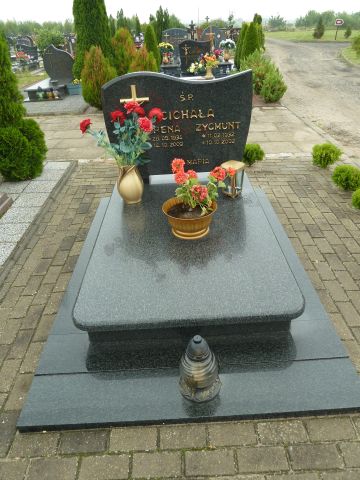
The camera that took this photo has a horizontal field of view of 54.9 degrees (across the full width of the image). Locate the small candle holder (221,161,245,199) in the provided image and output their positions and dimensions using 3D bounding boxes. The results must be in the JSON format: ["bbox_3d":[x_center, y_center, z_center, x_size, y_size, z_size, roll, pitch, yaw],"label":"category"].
[{"bbox_3d":[0.400,-0.452,2.597,0.125,0.230,0.125,25,44,37],"label":"small candle holder"}]

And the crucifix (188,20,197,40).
[{"bbox_3d":[0.434,-7.244,11.995,0.260,0.620,0.090,-3,32,0],"label":"crucifix"}]

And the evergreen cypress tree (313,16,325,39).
[{"bbox_3d":[10.412,-16.027,26.183,0.870,1.430,0.870,-3,32,0],"label":"evergreen cypress tree"}]

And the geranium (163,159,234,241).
[{"bbox_3d":[0.102,-0.267,2.155,0.430,0.450,0.360,-4,33,1],"label":"geranium"}]

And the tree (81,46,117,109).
[{"bbox_3d":[-1.675,-3.350,7.132,0.780,1.100,0.780,-3,32,0],"label":"tree"}]

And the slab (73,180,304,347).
[{"bbox_3d":[0.029,-0.005,2.359,1.130,0.210,1.695,-4,33,1],"label":"slab"}]

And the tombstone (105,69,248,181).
[{"bbox_3d":[-0.006,-0.886,2.757,1.100,0.830,0.100,-4,33,1],"label":"tombstone"}]

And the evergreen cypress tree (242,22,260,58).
[{"bbox_3d":[2.050,-5.515,10.046,0.500,1.340,0.500,-3,32,0],"label":"evergreen cypress tree"}]

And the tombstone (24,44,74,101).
[{"bbox_3d":[-3.166,-4.235,8.670,1.020,1.080,1.800,-3,32,0],"label":"tombstone"}]

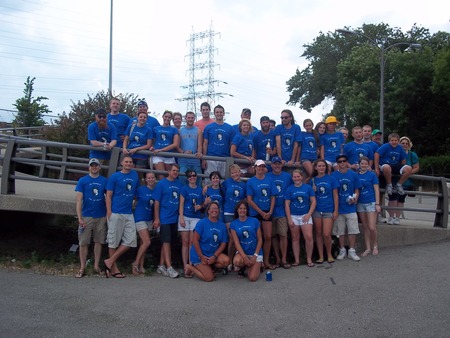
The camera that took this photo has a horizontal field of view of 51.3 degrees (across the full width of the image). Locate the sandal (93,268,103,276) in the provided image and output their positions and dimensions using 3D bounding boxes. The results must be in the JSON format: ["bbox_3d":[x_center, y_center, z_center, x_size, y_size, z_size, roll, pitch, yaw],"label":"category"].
[{"bbox_3d":[-1.992,1.624,7.360,0.105,0.080,0.275,1,0,-25],"label":"sandal"}]

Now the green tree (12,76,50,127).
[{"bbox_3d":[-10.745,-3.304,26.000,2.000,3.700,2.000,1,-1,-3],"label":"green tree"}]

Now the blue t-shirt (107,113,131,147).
[{"bbox_3d":[-1.883,-0.657,8.200,0.500,0.660,0.280,1,-1,-9],"label":"blue t-shirt"}]

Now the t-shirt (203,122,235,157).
[{"bbox_3d":[-0.112,-0.510,8.100,0.530,0.640,0.280,1,-1,-1],"label":"t-shirt"}]

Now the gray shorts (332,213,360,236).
[{"bbox_3d":[2.073,0.923,8.000,0.460,0.470,0.310,1,0,7],"label":"gray shorts"}]

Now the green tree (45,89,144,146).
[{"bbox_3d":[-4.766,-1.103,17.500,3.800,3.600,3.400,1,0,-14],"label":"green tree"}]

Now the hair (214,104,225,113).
[{"bbox_3d":[-0.099,-1.075,8.400,0.170,0.150,0.200,1,-1,-1],"label":"hair"}]

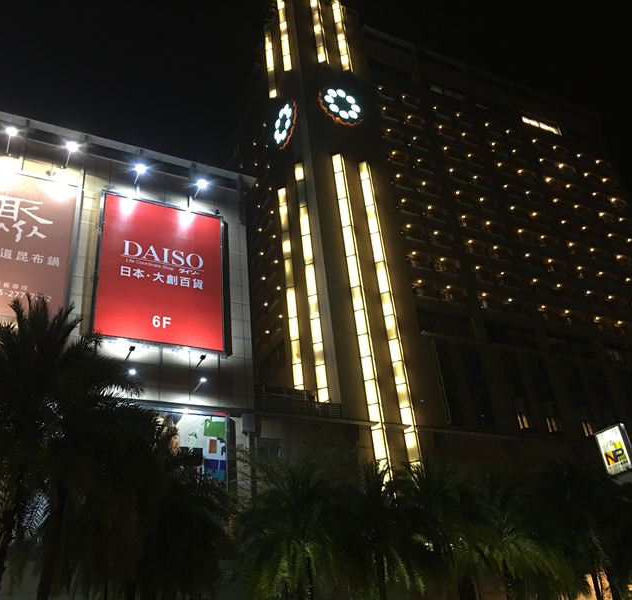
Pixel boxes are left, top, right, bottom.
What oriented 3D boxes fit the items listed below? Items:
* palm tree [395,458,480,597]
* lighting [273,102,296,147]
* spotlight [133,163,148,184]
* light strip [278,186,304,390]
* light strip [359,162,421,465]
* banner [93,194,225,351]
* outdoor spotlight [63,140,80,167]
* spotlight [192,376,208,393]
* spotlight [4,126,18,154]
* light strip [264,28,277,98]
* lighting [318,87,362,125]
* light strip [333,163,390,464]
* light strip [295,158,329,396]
[{"bbox_3d":[5.602,10.885,25.836,4.100,10.092,4.100,10,-35,-26],"label":"palm tree"},{"bbox_3d":[-3.714,-19.921,75.883,0.500,5.074,5.074,10,-35,-26],"label":"lighting"},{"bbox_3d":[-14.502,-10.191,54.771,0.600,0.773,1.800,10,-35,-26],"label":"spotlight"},{"bbox_3d":[-2.564,-0.952,65.929,0.645,25.241,1.204,10,-34,-25],"label":"light strip"},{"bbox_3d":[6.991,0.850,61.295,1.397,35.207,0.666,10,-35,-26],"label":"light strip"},{"bbox_3d":[-11.858,-2.159,51.674,9.768,12.882,0.473,10,-34,-25],"label":"banner"},{"bbox_3d":[-18.975,-10.946,51.904,0.602,0.602,2.236,10,-34,-25],"label":"outdoor spotlight"},{"bbox_3d":[-8.252,6.051,47.290,0.473,0.516,2.150,10,-34,-25],"label":"spotlight"},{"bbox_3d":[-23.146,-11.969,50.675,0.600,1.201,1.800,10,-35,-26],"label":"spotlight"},{"bbox_3d":[-5.827,-29.995,83.541,0.645,13.760,1.204,10,-34,-25],"label":"light strip"},{"bbox_3d":[3.012,-21.662,74.139,5.074,5.074,0.500,10,-35,-26],"label":"lighting"},{"bbox_3d":[3.972,-0.217,60.103,1.161,33.626,0.688,10,-34,-25],"label":"light strip"},{"bbox_3d":[-0.595,-2.068,62.375,0.645,27.305,1.204,10,-34,-25],"label":"light strip"}]

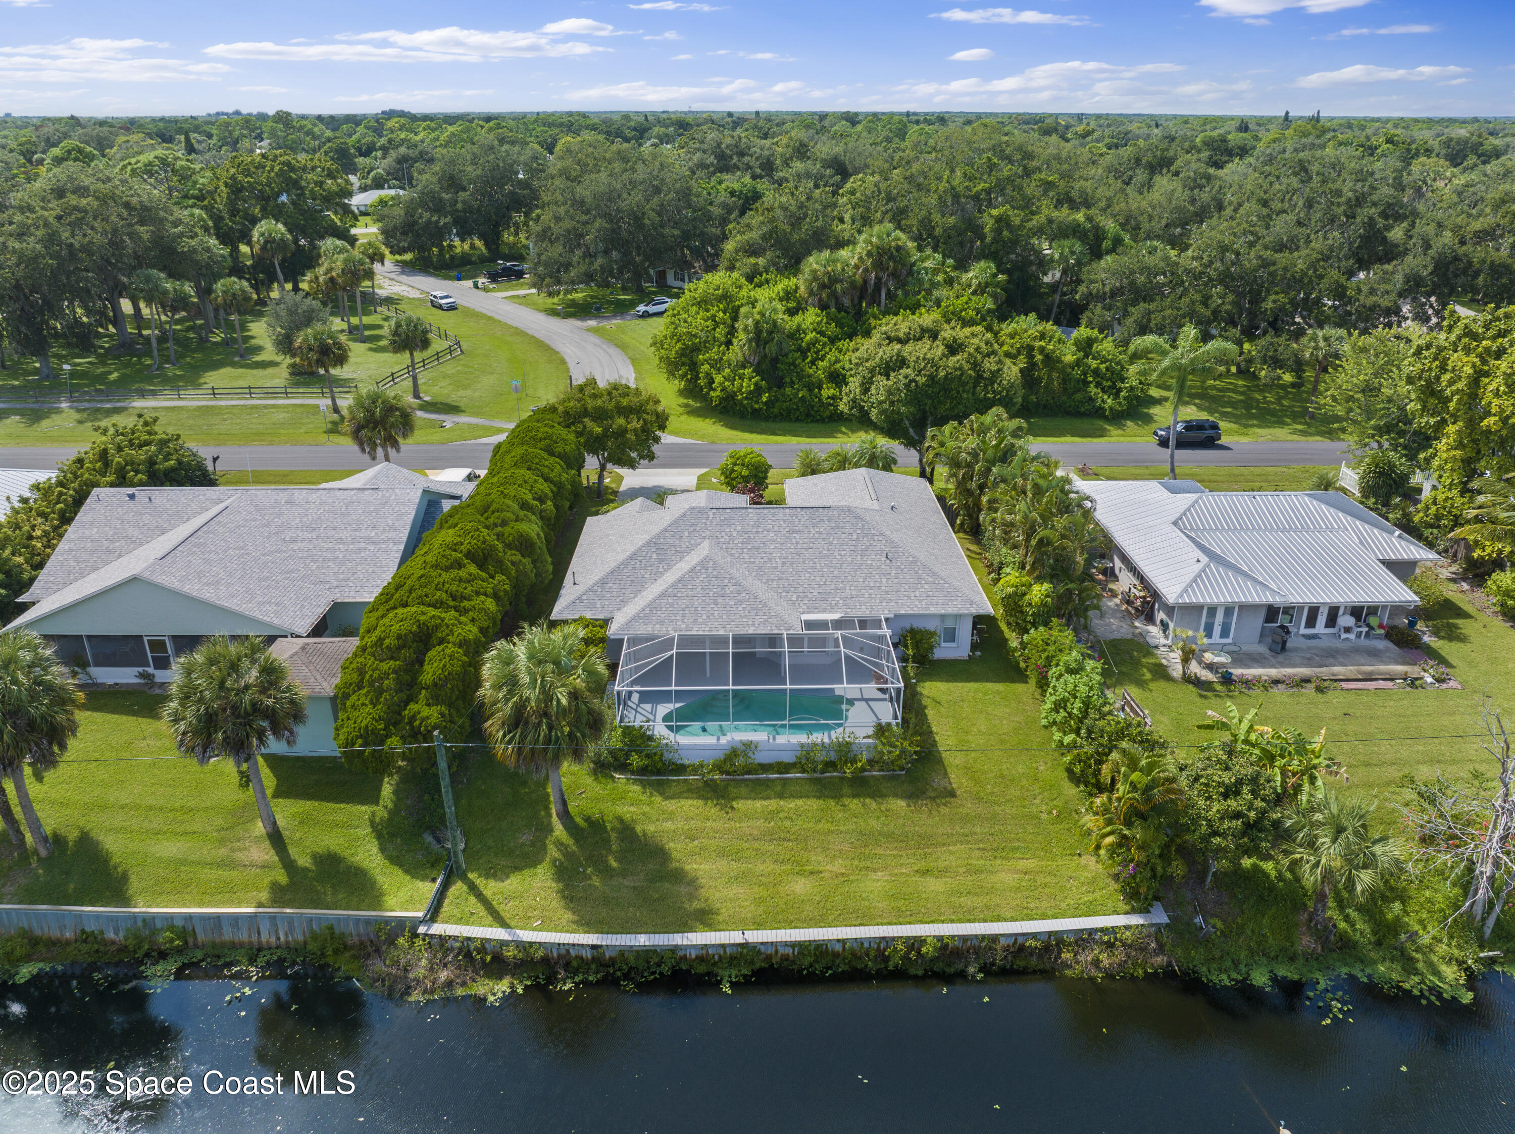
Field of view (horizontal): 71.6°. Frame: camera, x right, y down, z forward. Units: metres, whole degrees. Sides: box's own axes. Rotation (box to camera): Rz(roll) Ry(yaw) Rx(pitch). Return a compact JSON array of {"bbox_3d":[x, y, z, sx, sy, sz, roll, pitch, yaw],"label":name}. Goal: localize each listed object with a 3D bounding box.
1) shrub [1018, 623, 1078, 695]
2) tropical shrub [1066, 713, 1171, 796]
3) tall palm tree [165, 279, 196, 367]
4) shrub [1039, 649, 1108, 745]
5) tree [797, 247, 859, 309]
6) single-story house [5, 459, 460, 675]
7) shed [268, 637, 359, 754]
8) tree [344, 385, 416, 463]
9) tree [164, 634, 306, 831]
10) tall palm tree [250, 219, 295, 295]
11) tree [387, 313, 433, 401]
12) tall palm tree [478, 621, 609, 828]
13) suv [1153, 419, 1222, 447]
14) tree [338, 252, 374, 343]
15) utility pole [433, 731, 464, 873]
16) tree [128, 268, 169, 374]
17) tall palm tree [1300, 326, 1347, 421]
[{"bbox_3d":[13.400,4.137,48.748,2.700,2.700,2.700,0,23,0],"label":"shrub"},{"bbox_3d":[14.200,7.068,41.845,4.000,2.800,3.200,0,23,0],"label":"tropical shrub"},{"bbox_3d":[-58.131,-24.644,106.153,4.100,8.500,3.800,0,23,0],"label":"tall palm tree"},{"bbox_3d":[13.089,5.375,43.458,2.800,3.300,2.700,0,23,0],"label":"shrub"},{"bbox_3d":[6.444,-22.459,95.934,5.400,12.800,5.400,0,23,0],"label":"tree"},{"bbox_3d":[-26.900,-1.357,57.922,18.600,5.500,22.500,0,23,0],"label":"single-story house"},{"bbox_3d":[-17.244,4.684,40.469,3.780,3.570,4.460,0,23,-1],"label":"shed"},{"bbox_3d":[-25.916,-8.880,72.754,4.960,7.530,4.960,0,23,0],"label":"tree"},{"bbox_3d":[-17.762,6.173,36.533,5.000,7.500,4.900,0,23,0],"label":"tree"},{"bbox_3d":[-65.546,-41.552,143.279,5.920,11.510,5.920,0,23,0],"label":"tall palm tree"},{"bbox_3d":[-31.132,-18.962,94.849,4.240,7.700,4.240,0,23,0],"label":"tree"},{"bbox_3d":[-7.530,5.791,37.495,4.590,7.900,4.590,0,23,0],"label":"tall palm tree"},{"bbox_3d":[33.999,-10.592,82.990,4.830,1.830,1.930,0,23,-1],"label":"suv"},{"bbox_3d":[-45.462,-30.697,119.973,4.020,10.090,4.020,0,23,0],"label":"tree"},{"bbox_3d":[-10.165,7.931,34.889,0.300,5.850,0.300,0,23,0],"label":"utility pole"},{"bbox_3d":[-60.215,-24.558,105.040,4.090,10.130,4.090,0,23,0],"label":"tree"},{"bbox_3d":[47.257,-16.297,88.696,3.860,7.890,3.860,0,23,0],"label":"tall palm tree"}]

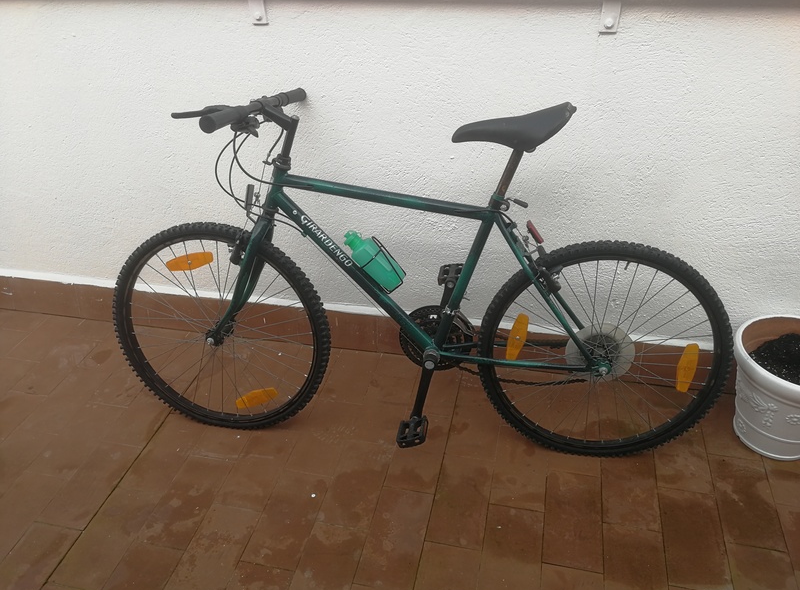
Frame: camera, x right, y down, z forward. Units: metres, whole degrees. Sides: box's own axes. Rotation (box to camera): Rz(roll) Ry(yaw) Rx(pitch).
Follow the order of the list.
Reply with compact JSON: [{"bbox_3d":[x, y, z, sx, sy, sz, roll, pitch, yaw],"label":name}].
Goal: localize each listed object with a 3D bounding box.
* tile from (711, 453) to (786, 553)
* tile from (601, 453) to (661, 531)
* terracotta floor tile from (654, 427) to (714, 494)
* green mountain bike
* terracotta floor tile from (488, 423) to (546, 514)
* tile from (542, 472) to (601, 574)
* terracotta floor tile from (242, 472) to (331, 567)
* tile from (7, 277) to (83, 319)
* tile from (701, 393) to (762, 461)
[{"bbox_3d":[0.891,0.533,1.618,0.140,0.012,0.280,6,35,12],"label":"tile"},{"bbox_3d":[0.611,0.507,1.675,0.140,0.012,0.280,6,35,12],"label":"tile"},{"bbox_3d":[0.808,0.454,1.807,0.142,0.015,0.284,6,36,12],"label":"terracotta floor tile"},{"bbox_3d":[0.007,-0.014,1.622,1.670,0.955,0.560,3,24,8],"label":"green mountain bike"},{"bbox_3d":[0.335,0.478,1.734,0.140,0.012,0.280,6,35,12],"label":"terracotta floor tile"},{"bbox_3d":[0.455,0.588,1.637,0.142,0.015,0.284,6,36,12],"label":"tile"},{"bbox_3d":[-0.287,0.581,1.626,0.140,0.012,0.280,6,35,12],"label":"terracotta floor tile"},{"bbox_3d":[-1.377,0.009,2.423,0.285,0.141,0.015,6,19,11],"label":"tile"},{"bbox_3d":[0.956,0.379,1.837,0.140,0.012,0.270,6,35,12],"label":"tile"}]

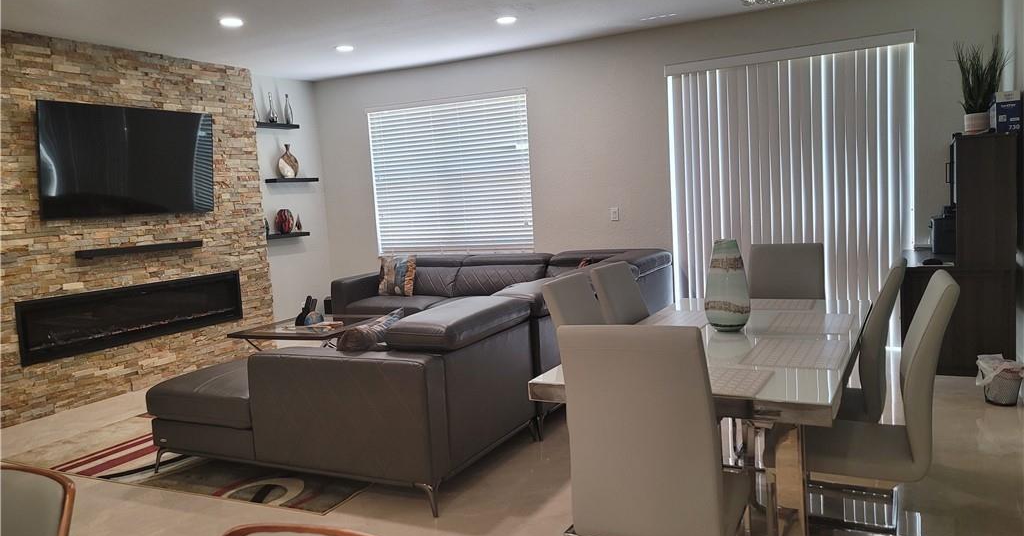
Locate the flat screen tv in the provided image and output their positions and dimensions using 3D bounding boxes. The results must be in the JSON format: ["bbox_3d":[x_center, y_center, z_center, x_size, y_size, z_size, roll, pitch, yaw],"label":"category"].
[{"bbox_3d":[-2.986,-0.833,5.841,0.059,0.831,1.474,7,9,28],"label":"flat screen tv"}]

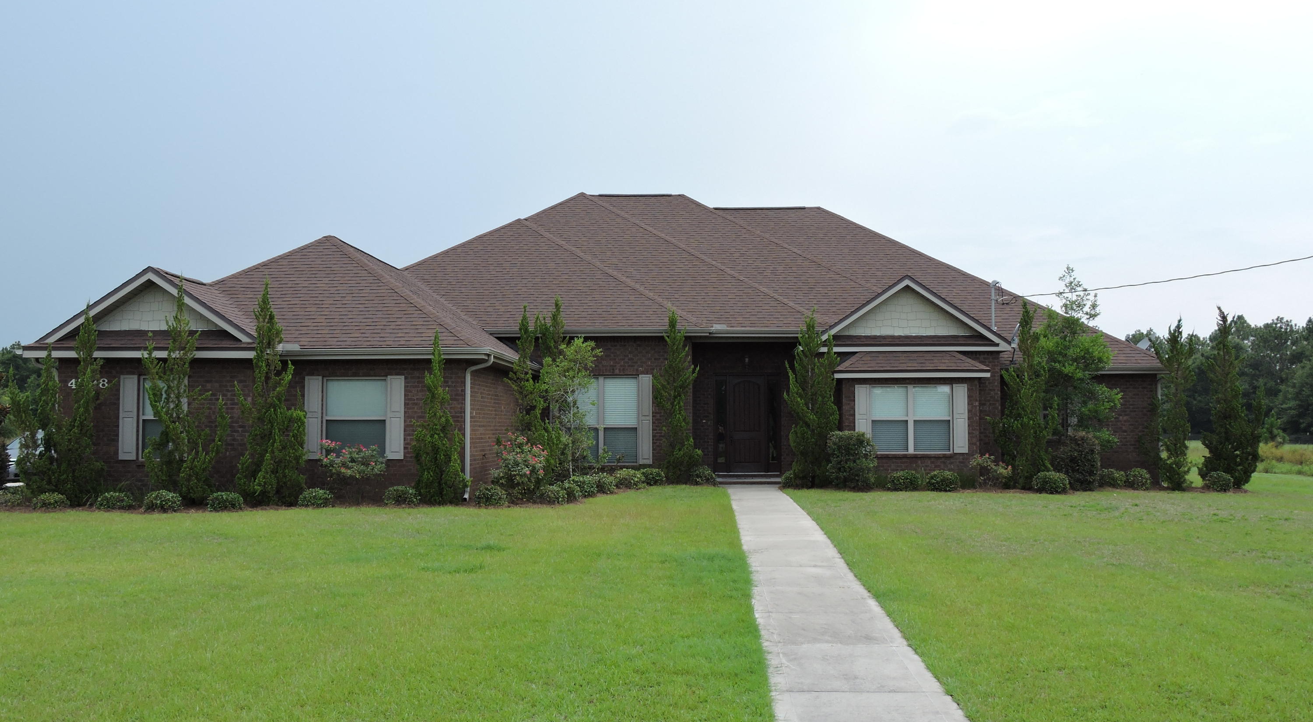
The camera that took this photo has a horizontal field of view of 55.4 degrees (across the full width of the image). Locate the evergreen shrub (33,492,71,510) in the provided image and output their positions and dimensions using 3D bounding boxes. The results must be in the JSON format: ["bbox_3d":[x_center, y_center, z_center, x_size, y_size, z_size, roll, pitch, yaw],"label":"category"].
[{"bbox_3d":[-10.426,2.416,21.600,0.655,0.325,0.622,0,-3,2],"label":"evergreen shrub"}]

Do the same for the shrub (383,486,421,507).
[{"bbox_3d":[-4.501,2.391,22.100,0.652,0.388,0.619,0,-3,2],"label":"shrub"}]

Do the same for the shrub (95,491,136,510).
[{"bbox_3d":[-9.338,2.407,21.600,0.708,0.343,0.673,0,-3,2],"label":"shrub"}]

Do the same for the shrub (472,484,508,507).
[{"bbox_3d":[-2.925,2.373,22.100,0.616,0.425,0.585,0,-3,2],"label":"shrub"}]

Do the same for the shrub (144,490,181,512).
[{"bbox_3d":[-8.445,2.394,21.400,0.666,0.394,0.633,0,-3,2],"label":"shrub"}]

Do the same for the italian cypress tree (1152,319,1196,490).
[{"bbox_3d":[11.712,0.986,28.300,0.997,3.850,0.947,0,-3,2],"label":"italian cypress tree"}]

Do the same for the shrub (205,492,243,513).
[{"bbox_3d":[-7.418,2.423,21.500,0.652,0.359,0.619,0,-3,2],"label":"shrub"}]

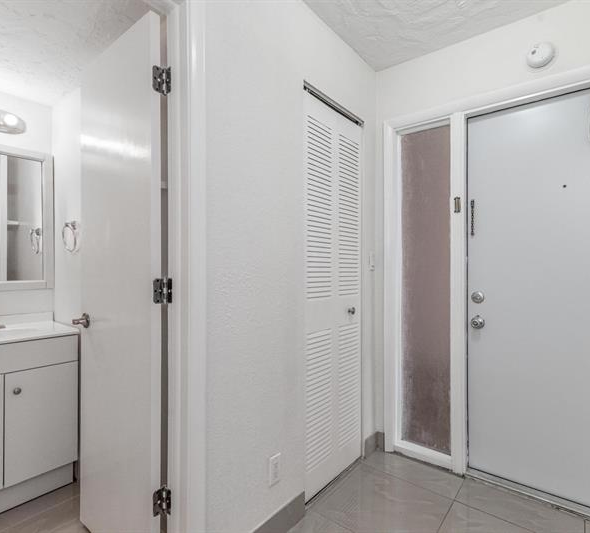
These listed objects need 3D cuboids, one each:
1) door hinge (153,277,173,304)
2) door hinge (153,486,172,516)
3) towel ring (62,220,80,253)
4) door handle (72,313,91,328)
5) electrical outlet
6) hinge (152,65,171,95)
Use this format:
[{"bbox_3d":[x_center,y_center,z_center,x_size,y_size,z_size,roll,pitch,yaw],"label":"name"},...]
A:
[{"bbox_3d":[-0.457,0.088,1.230,0.050,0.090,0.050,0,0,38],"label":"door hinge"},{"bbox_3d":[-0.455,0.826,1.227,0.050,0.090,0.050,0,0,38],"label":"door hinge"},{"bbox_3d":[-1.219,-0.161,1.933,0.170,0.170,0.065,0,0,38],"label":"towel ring"},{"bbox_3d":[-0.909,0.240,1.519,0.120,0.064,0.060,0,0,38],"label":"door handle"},{"bbox_3d":[-0.080,0.864,1.507,0.008,0.116,0.071,0,0,38],"label":"electrical outlet"},{"bbox_3d":[-0.458,-0.651,1.232,0.050,0.090,0.050,0,0,38],"label":"hinge"}]

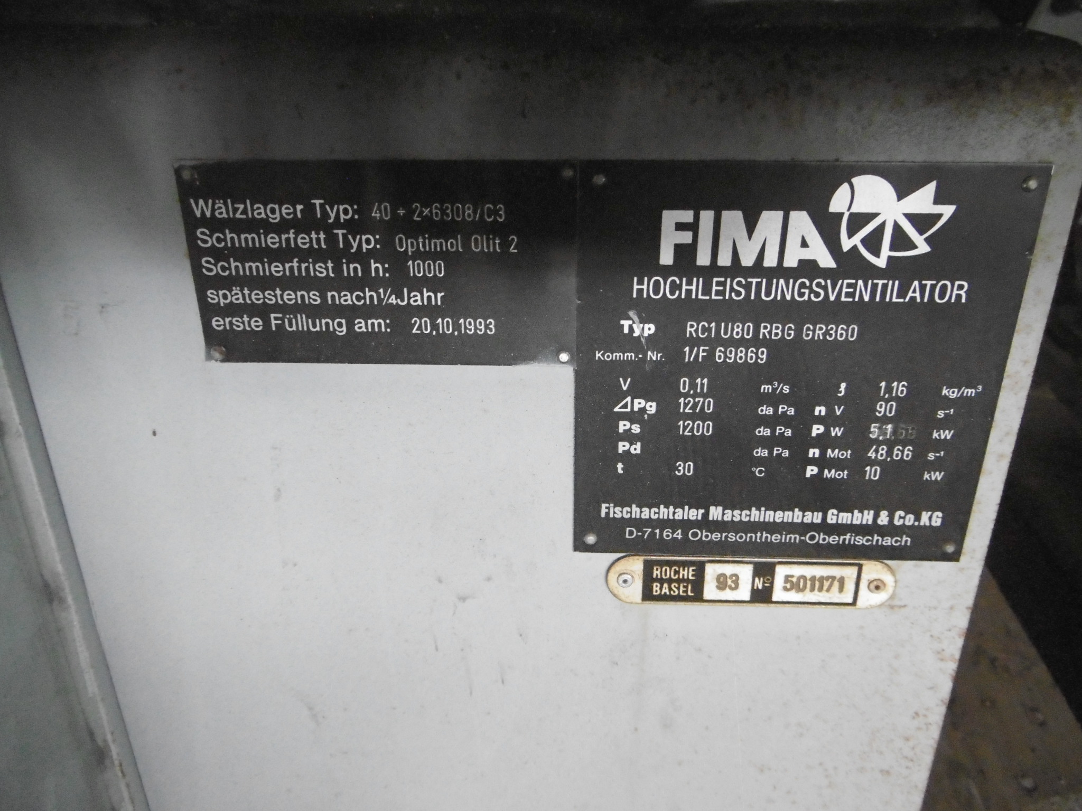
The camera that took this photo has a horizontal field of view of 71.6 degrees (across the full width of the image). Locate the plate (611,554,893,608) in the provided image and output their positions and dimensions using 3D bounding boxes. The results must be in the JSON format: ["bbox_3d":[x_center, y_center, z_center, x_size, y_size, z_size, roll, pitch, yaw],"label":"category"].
[{"bbox_3d":[0.075,0.063,0.268,0.103,0.020,0.002,1,21,2],"label":"plate"}]

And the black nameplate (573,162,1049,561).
[{"bbox_3d":[0.079,-0.008,0.240,0.136,0.133,0.002,1,21,2],"label":"black nameplate"}]

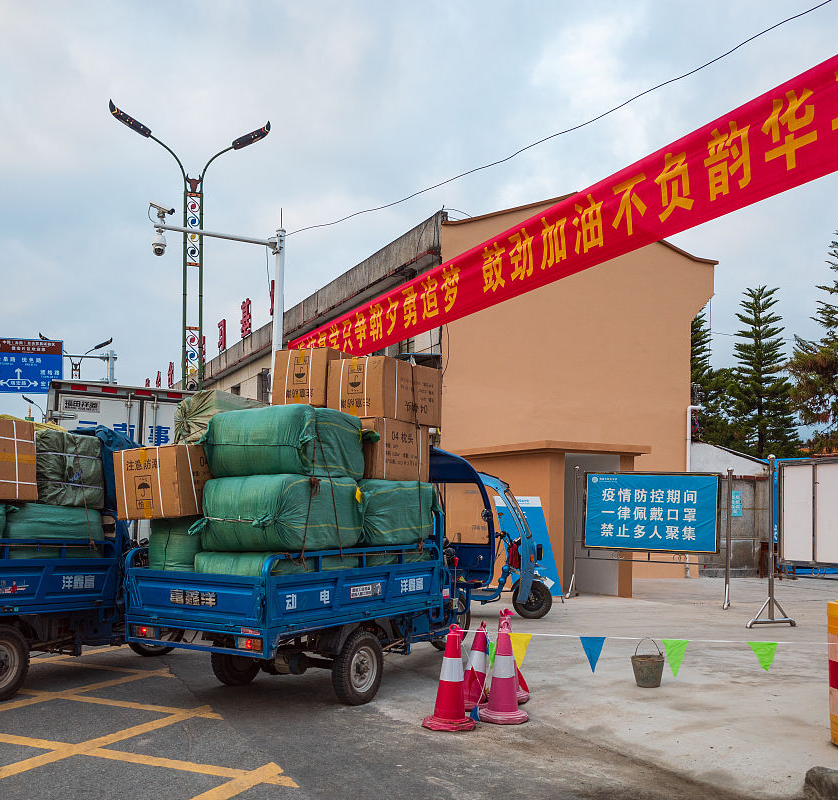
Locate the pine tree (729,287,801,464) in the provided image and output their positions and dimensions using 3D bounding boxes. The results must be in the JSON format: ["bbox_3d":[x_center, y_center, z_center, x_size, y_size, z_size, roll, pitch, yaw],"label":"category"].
[{"bbox_3d":[12.890,0.815,34.467,2.900,10.200,2.900,1,-6,0],"label":"pine tree"}]

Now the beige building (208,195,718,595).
[{"bbox_3d":[-1.700,0.978,33.200,7.300,8.600,26.000,3,-7,-25],"label":"beige building"}]

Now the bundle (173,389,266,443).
[{"bbox_3d":[-1.251,0.205,6.895,0.620,0.520,0.900,-3,-7,31],"label":"bundle"}]

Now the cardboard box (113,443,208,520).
[{"bbox_3d":[-1.705,0.590,6.790,0.535,0.470,0.800,-7,-4,24],"label":"cardboard box"}]

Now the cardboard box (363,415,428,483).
[{"bbox_3d":[-0.356,0.427,7.731,0.535,0.470,0.800,-4,-7,32],"label":"cardboard box"}]

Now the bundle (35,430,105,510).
[{"bbox_3d":[-3.155,0.609,7.839,0.720,0.580,0.630,-4,-7,33],"label":"bundle"}]

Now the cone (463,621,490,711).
[{"bbox_3d":[0.433,1.982,7.068,0.370,0.650,0.370,0,-6,0],"label":"cone"}]

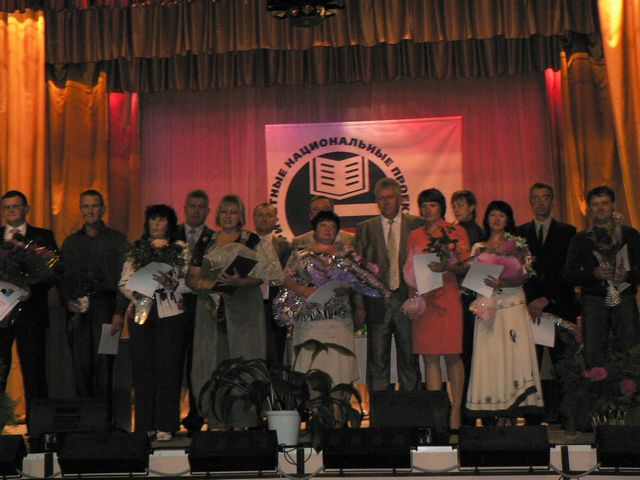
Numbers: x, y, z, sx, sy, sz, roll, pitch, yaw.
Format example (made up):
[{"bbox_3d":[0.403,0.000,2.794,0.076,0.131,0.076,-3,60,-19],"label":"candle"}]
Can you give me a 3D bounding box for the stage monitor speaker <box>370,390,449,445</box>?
[{"bbox_3d":[0.593,1.173,6.864,0.490,0.336,0.400,-1,-5,3],"label":"stage monitor speaker"}]

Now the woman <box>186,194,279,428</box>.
[{"bbox_3d":[-0.599,0.524,7.119,0.600,1.689,0.430,-1,-6,0],"label":"woman"}]

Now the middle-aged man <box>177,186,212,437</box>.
[{"bbox_3d":[-0.881,0.516,7.563,0.520,1.801,0.340,-1,-6,2],"label":"middle-aged man"}]

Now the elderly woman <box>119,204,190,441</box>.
[{"bbox_3d":[-1.154,0.575,7.218,0.500,1.656,0.400,-1,-5,0],"label":"elderly woman"}]

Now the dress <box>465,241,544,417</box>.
[{"bbox_3d":[1.312,0.628,7.360,0.550,1.254,0.450,-2,-5,7],"label":"dress"}]

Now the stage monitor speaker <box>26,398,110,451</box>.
[{"bbox_3d":[-1.662,1.222,6.884,0.490,0.333,0.390,-1,-5,3],"label":"stage monitor speaker"}]

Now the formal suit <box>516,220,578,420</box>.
[{"bbox_3d":[1.677,0.601,7.664,0.520,1.528,0.330,-2,-5,9],"label":"formal suit"}]

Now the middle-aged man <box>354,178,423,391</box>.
[{"bbox_3d":[0.492,0.468,7.325,0.530,1.822,0.340,-2,-5,6],"label":"middle-aged man"}]

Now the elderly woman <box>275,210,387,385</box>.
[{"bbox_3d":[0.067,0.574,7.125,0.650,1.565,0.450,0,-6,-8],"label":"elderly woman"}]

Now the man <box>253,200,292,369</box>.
[{"bbox_3d":[-0.389,0.569,7.768,0.500,1.715,0.320,-1,-6,0],"label":"man"}]

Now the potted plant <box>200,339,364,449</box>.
[{"bbox_3d":[-0.237,0.980,6.687,1.050,0.684,0.750,-1,-6,0],"label":"potted plant"}]

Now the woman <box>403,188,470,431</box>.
[{"bbox_3d":[0.797,0.496,7.020,0.470,1.704,0.380,-2,-5,11],"label":"woman"}]

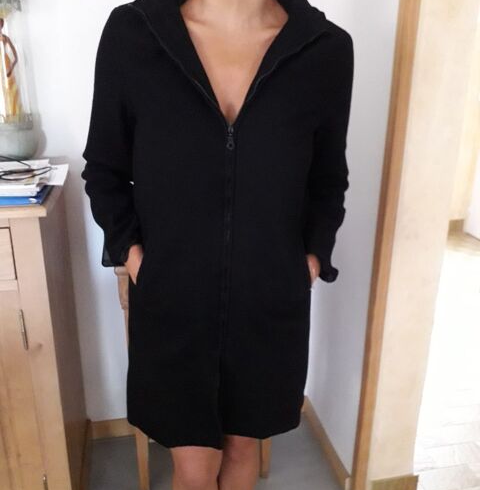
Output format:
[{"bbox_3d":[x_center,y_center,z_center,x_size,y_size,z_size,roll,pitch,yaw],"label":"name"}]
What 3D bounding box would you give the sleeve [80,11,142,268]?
[{"bbox_3d":[-0.239,-0.199,0.934,0.125,0.470,0.180,-1,18,-6],"label":"sleeve"}]

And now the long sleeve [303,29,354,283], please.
[{"bbox_3d":[0.172,-0.166,0.959,0.115,0.465,0.180,-1,18,-6],"label":"long sleeve"}]

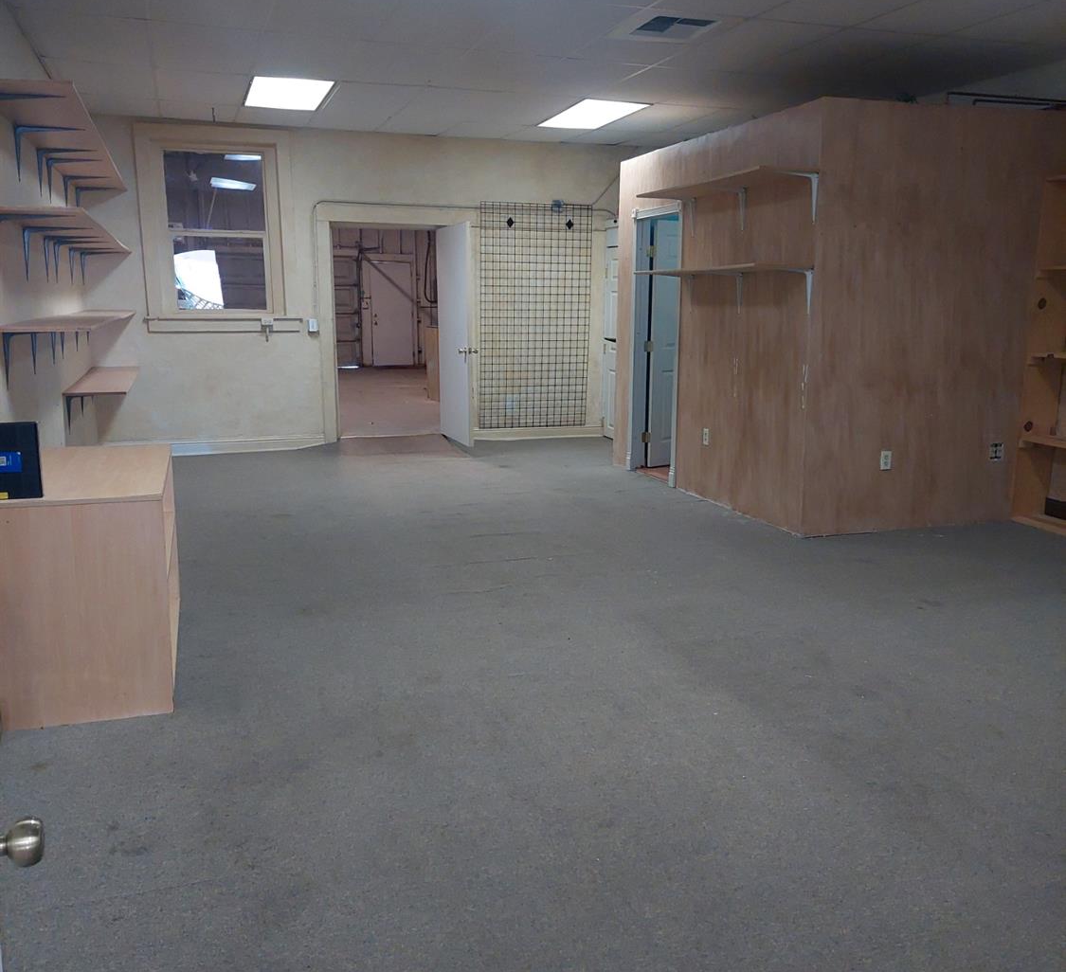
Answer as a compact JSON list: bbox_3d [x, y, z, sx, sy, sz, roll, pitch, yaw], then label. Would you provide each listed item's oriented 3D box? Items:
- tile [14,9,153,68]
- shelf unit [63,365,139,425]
[{"bbox_3d":[-2.641,-2.668,5.907,0.675,0.020,1.250,-3,12,-19],"label":"tile"},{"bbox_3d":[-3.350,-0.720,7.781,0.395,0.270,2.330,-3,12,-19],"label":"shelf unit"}]

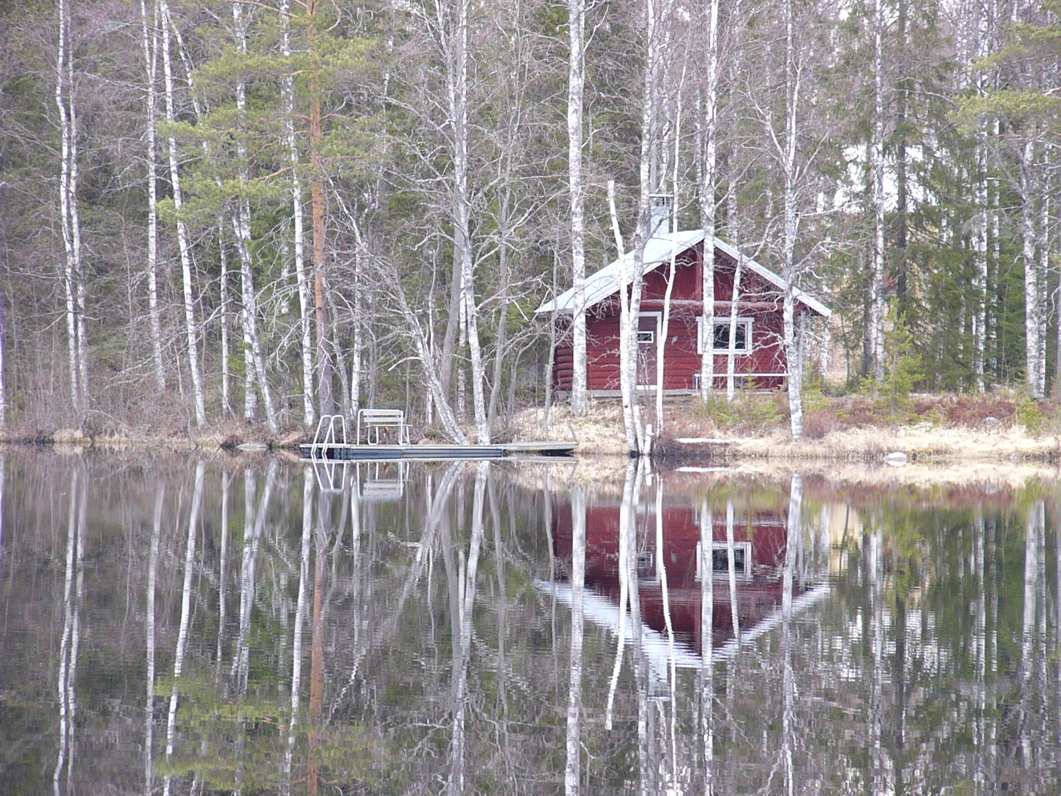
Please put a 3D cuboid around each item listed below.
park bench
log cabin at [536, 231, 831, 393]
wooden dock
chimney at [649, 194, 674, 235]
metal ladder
[{"bbox_3d":[-3.609,0.710,142.500,1.250,0.870,0.520,0,0,-36],"label":"park bench"},{"bbox_3d":[4.000,-2.260,154.300,6.800,4.250,5.400,0,0,-12],"label":"log cabin"},{"bbox_3d":[-2.240,1.290,143.900,6.800,0.360,2.100,0,0,-37],"label":"wooden dock"},{"bbox_3d":[3.525,-4.941,155.900,0.580,1.130,0.580,0,0,-12],"label":"chimney"},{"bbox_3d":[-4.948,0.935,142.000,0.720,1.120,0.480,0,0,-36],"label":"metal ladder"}]

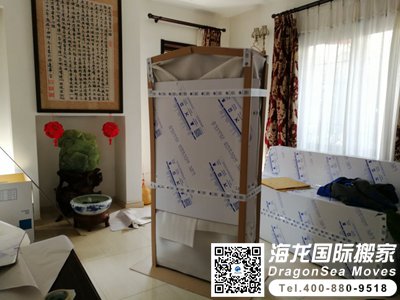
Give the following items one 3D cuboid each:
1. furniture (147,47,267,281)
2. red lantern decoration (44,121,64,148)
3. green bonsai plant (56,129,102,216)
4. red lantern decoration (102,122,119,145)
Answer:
[{"bbox_3d":[0.068,0.121,2.443,0.750,1.669,0.444,4,8,27],"label":"furniture"},{"bbox_3d":[-1.740,-0.197,3.730,0.215,0.310,0.200,-3,8,-28],"label":"red lantern decoration"},{"bbox_3d":[-1.424,0.269,3.730,0.500,1.017,0.325,-3,8,-29],"label":"green bonsai plant"},{"bbox_3d":[-1.158,-0.211,4.039,0.205,0.295,0.200,-3,8,-28],"label":"red lantern decoration"}]

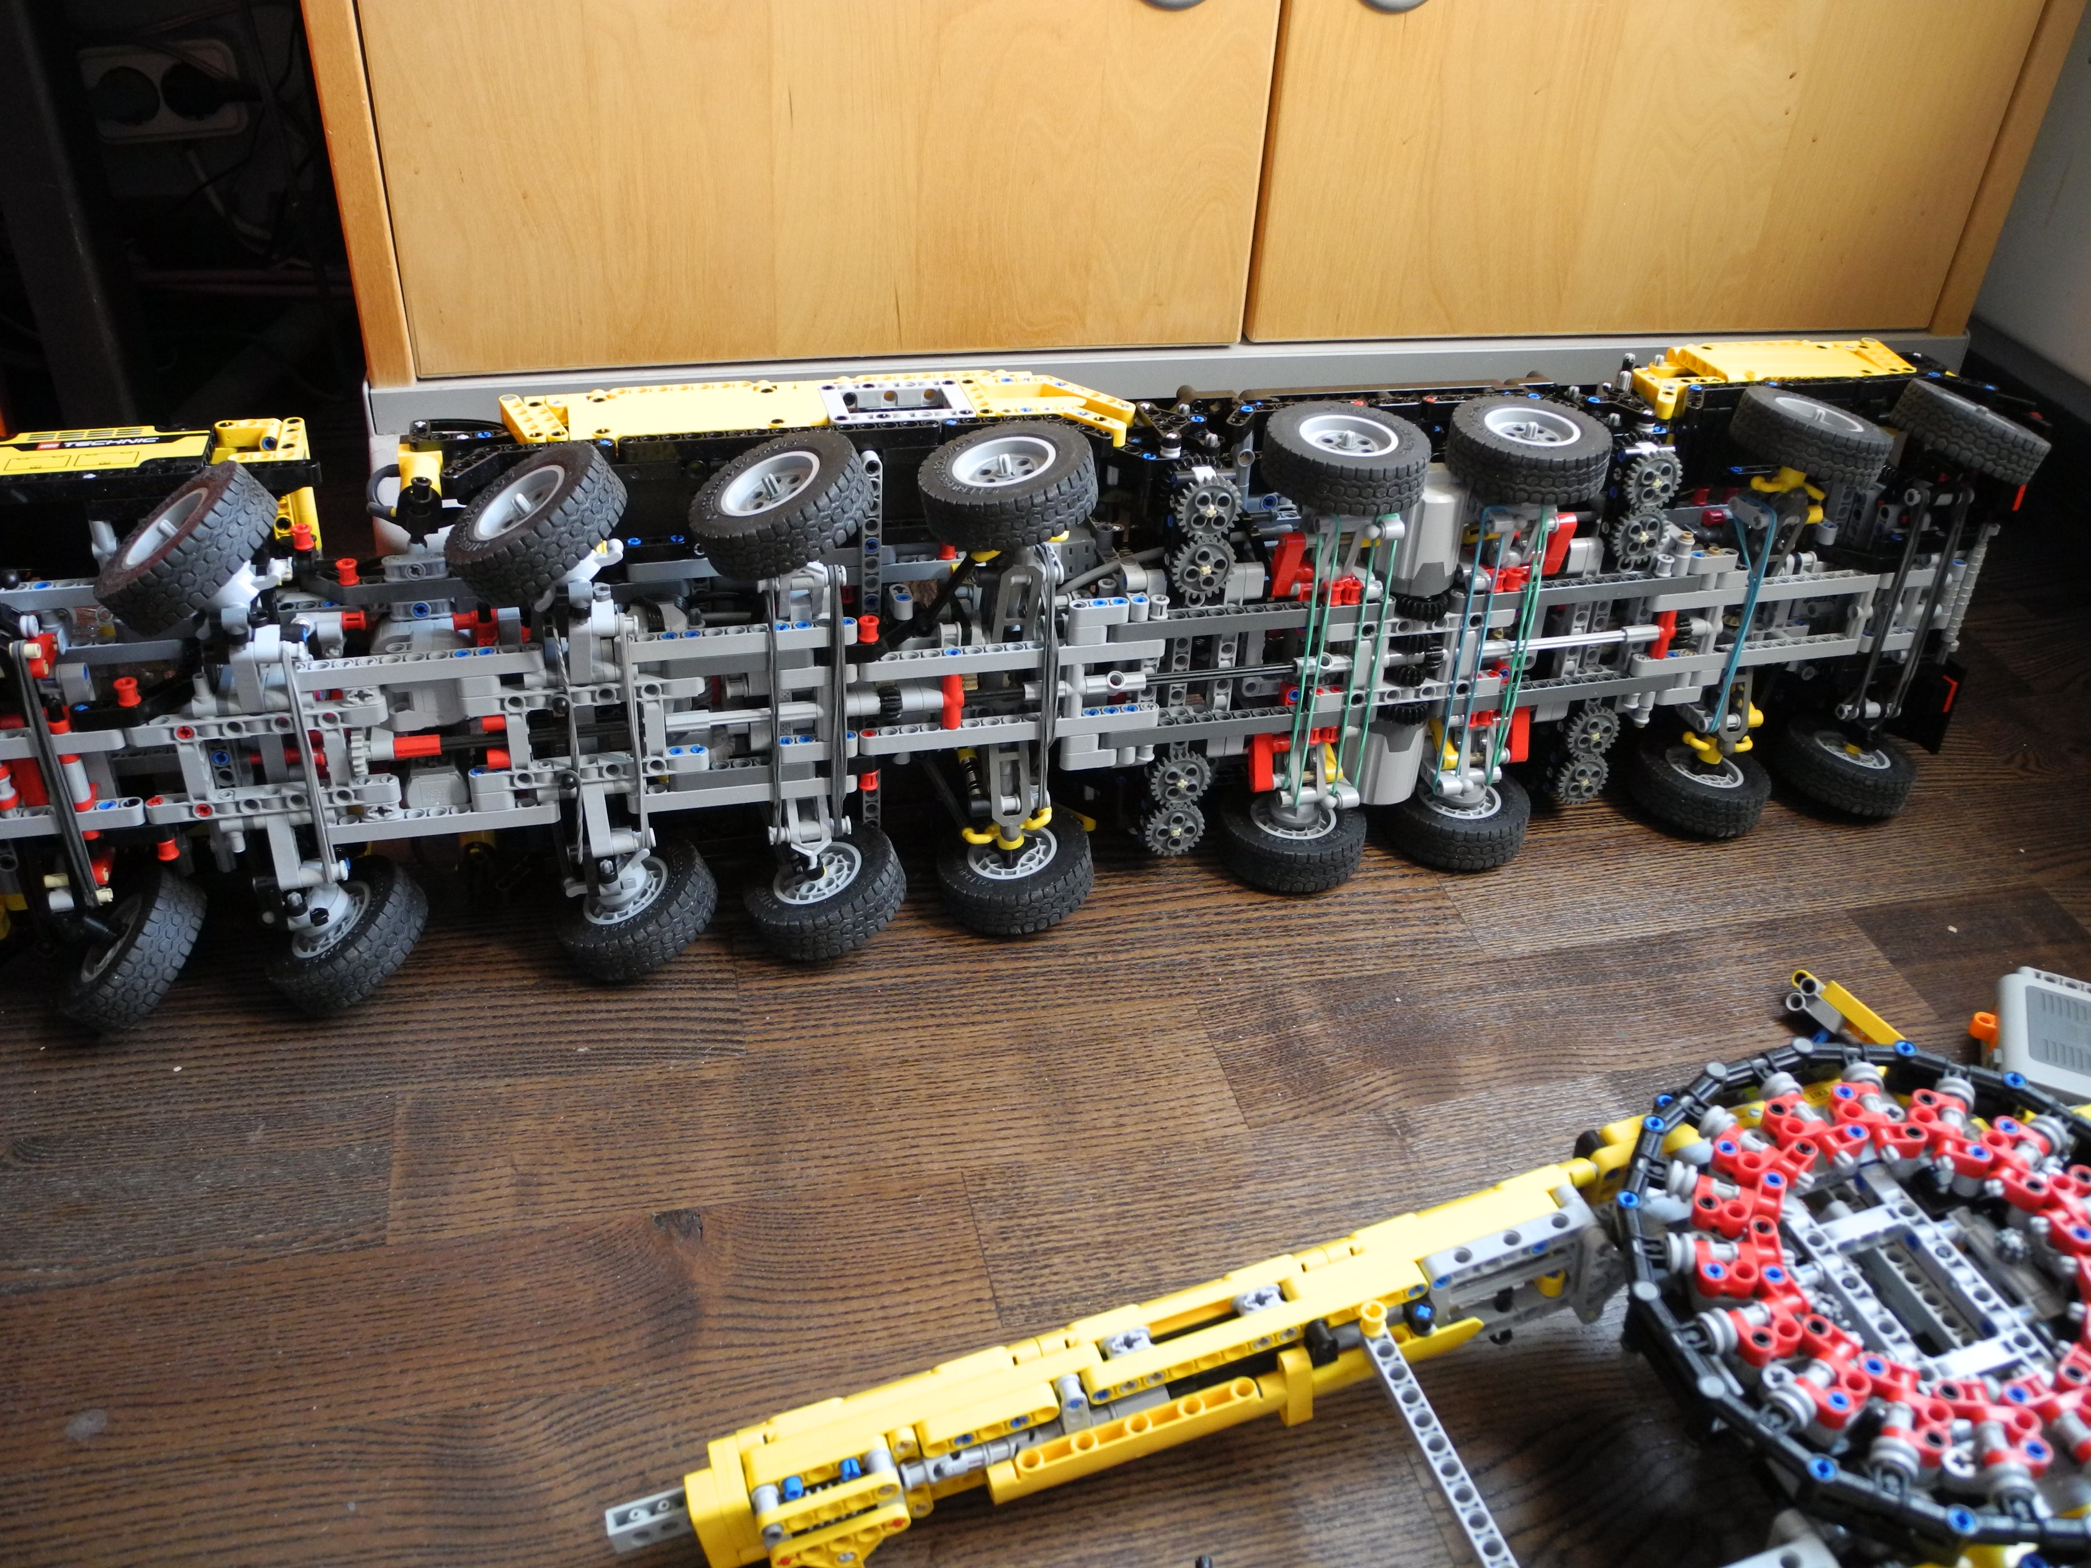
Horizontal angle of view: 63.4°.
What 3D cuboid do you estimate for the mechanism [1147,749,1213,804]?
[{"bbox_3d":[0.056,-0.002,0.694,0.025,0.025,0.008,-6,34,-13],"label":"mechanism"}]

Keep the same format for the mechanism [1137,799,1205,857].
[{"bbox_3d":[0.055,0.018,0.707,0.025,0.025,0.008,-6,34,-13],"label":"mechanism"}]

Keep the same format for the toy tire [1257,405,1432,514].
[{"bbox_3d":[0.114,-0.124,0.642,0.062,0.020,0.062,2,35,-2],"label":"toy tire"}]

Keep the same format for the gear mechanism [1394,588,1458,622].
[{"bbox_3d":[0.151,-0.072,0.675,0.022,0.008,0.022,2,33,-1],"label":"gear mechanism"}]

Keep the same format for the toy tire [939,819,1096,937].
[{"bbox_3d":[-0.012,0.034,0.688,0.062,0.020,0.062,-6,36,4],"label":"toy tire"}]

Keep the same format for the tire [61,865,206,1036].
[{"bbox_3d":[-0.330,0.059,0.614,0.061,0.020,0.061,-40,37,10],"label":"tire"}]

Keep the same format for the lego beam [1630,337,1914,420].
[{"bbox_3d":[0.323,-0.181,0.752,0.145,0.015,0.051,-6,34,-13],"label":"lego beam"}]

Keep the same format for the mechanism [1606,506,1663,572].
[{"bbox_3d":[0.244,-0.101,0.693,0.025,0.025,0.008,-6,34,-13],"label":"mechanism"}]

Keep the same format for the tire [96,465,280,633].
[{"bbox_3d":[-0.286,-0.079,0.565,0.062,0.020,0.062,-36,34,8],"label":"tire"}]

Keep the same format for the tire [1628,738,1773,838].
[{"bbox_3d":[0.296,0.000,0.767,0.061,0.020,0.061,-6,35,-14],"label":"tire"}]

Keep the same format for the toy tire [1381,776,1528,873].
[{"bbox_3d":[0.182,0.013,0.749,0.062,0.020,0.062,-2,33,-16],"label":"toy tire"}]

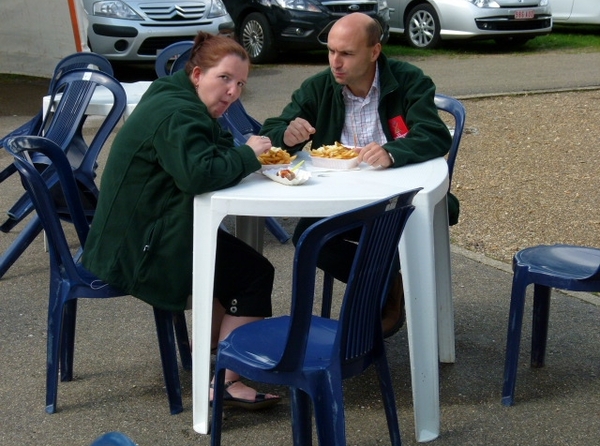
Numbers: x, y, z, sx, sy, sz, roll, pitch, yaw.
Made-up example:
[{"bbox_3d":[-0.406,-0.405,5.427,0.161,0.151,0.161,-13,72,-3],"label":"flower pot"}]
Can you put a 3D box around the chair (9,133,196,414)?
[{"bbox_3d":[-0.636,0.137,3.923,0.540,0.870,0.460,-2,13,-2],"label":"chair"}]

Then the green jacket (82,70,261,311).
[{"bbox_3d":[-0.433,-0.109,3.848,0.580,0.730,0.530,-2,13,-2],"label":"green jacket"}]

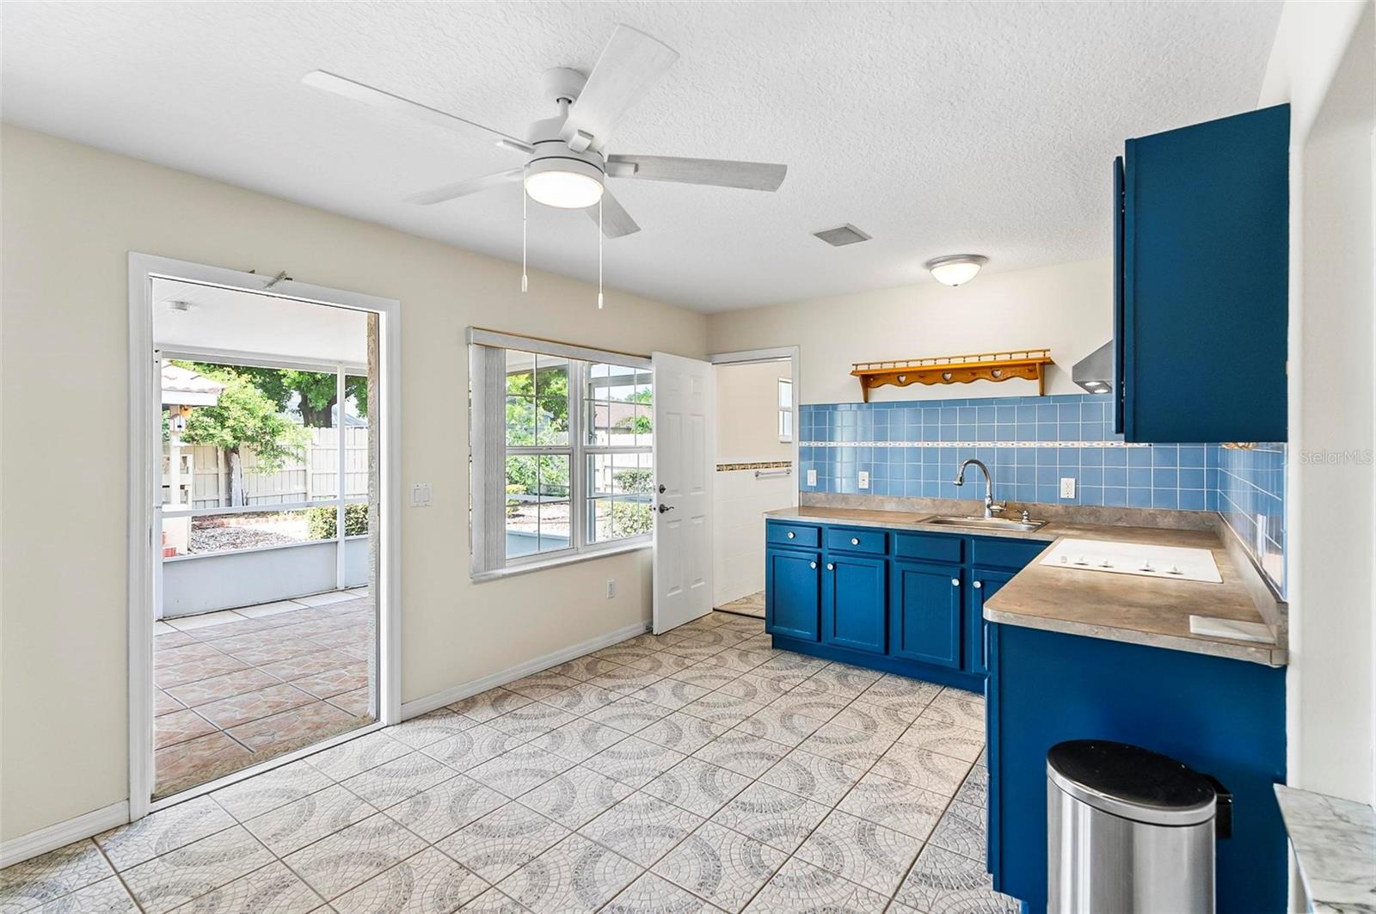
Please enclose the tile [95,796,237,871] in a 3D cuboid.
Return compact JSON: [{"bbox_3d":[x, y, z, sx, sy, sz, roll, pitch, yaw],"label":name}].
[{"bbox_3d":[-1.855,1.331,2.175,0.333,0.010,0.333,1,1,37],"label":"tile"}]

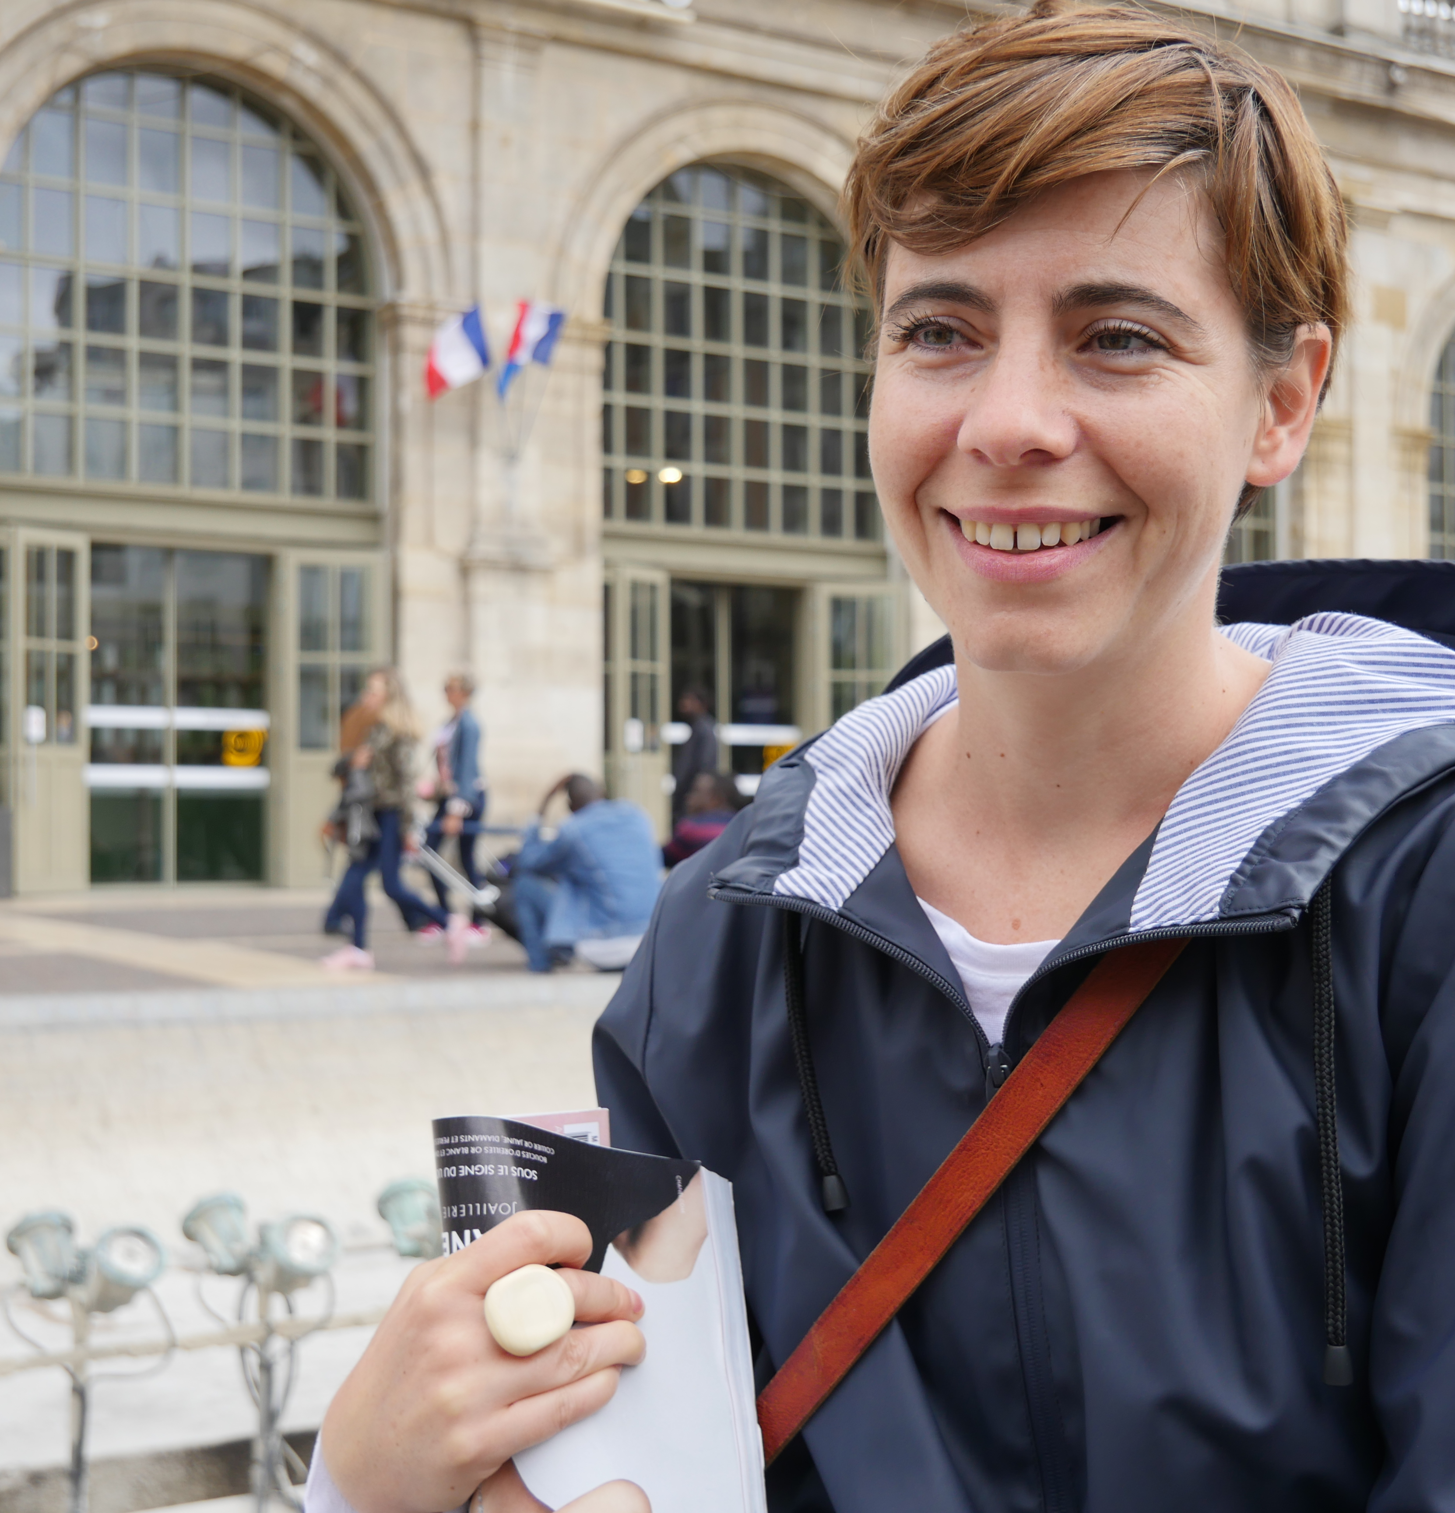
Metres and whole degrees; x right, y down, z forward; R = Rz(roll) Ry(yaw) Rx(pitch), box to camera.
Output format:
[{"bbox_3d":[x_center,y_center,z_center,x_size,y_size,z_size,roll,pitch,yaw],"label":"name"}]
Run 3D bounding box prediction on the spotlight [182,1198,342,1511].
[{"bbox_3d":[-0.901,1.161,4.500,0.270,0.620,0.200,1,-2,-27],"label":"spotlight"}]

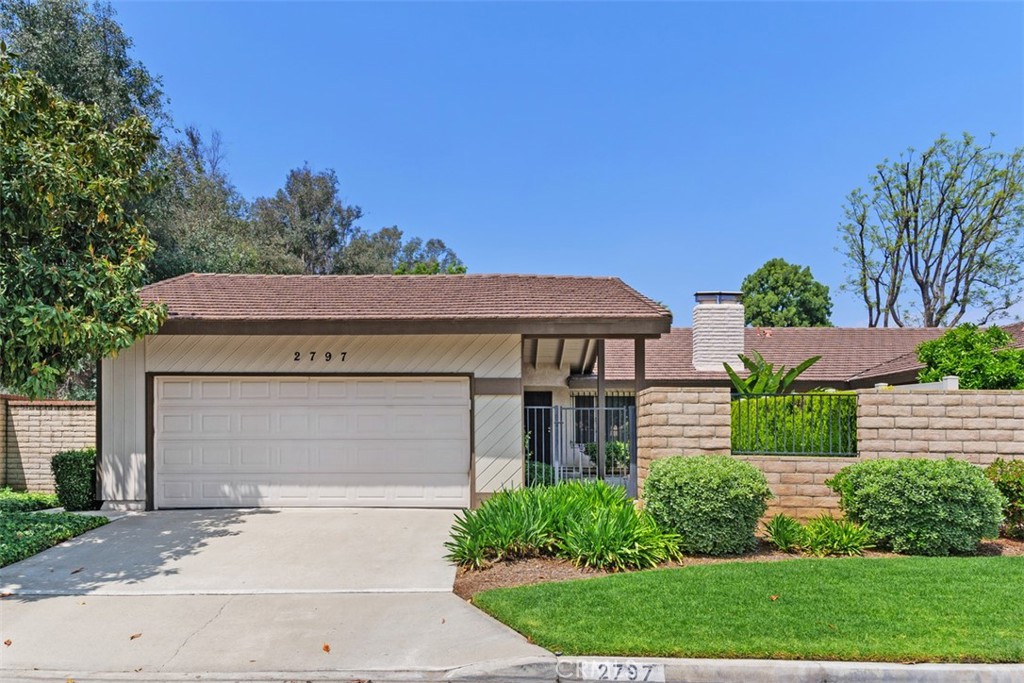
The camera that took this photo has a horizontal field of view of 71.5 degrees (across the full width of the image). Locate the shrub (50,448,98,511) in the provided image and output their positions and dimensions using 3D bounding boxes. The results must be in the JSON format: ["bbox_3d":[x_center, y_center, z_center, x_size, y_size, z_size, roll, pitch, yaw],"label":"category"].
[{"bbox_3d":[-6.960,2.200,11.400,0.820,1.000,0.850,0,-2,0],"label":"shrub"}]

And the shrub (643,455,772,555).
[{"bbox_3d":[2.200,1.780,8.000,1.400,1.020,1.300,0,-2,0],"label":"shrub"}]

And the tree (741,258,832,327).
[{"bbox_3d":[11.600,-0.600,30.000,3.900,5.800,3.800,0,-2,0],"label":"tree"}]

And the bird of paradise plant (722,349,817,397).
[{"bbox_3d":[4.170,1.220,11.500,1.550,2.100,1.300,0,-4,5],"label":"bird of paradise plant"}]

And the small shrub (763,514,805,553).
[{"bbox_3d":[2.880,2.040,7.550,0.440,0.400,0.420,0,-2,0],"label":"small shrub"}]

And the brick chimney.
[{"bbox_3d":[5.120,-0.250,17.500,1.150,1.980,0.700,0,-2,0],"label":"brick chimney"}]

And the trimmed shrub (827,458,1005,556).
[{"bbox_3d":[4.360,1.770,7.750,1.800,1.010,1.400,0,-2,0],"label":"trimmed shrub"}]

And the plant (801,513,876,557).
[{"bbox_3d":[3.390,2.030,7.420,0.760,0.410,0.600,0,-2,0],"label":"plant"}]

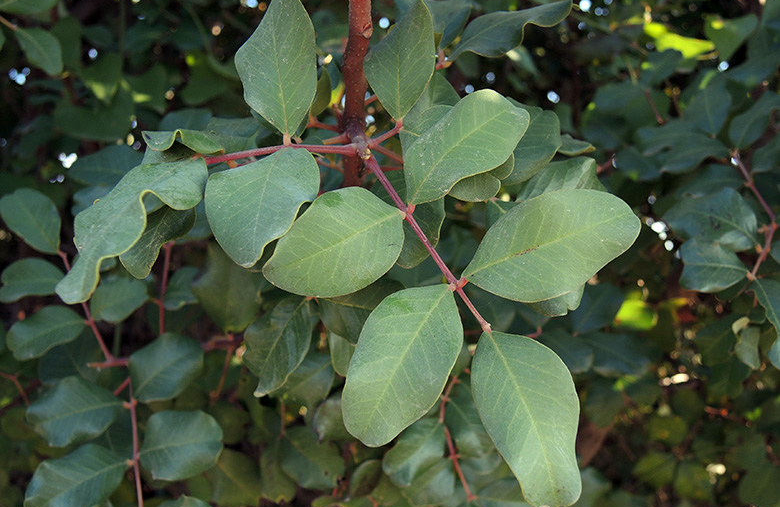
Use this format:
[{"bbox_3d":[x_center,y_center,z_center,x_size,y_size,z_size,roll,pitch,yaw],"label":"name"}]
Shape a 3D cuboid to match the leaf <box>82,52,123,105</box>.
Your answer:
[{"bbox_3d":[-0.342,-0.208,0.750,0.050,0.067,0.022,0,-14,0],"label":"leaf"}]

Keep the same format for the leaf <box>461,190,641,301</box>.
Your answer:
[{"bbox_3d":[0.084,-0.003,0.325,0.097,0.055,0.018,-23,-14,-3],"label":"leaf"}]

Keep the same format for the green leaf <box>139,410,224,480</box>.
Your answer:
[{"bbox_3d":[-0.136,0.123,0.411,0.051,0.046,0.011,-11,-25,-12],"label":"green leaf"}]

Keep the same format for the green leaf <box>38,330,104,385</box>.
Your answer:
[{"bbox_3d":[-0.257,0.084,0.510,0.055,0.049,0.020,0,-14,0],"label":"green leaf"}]

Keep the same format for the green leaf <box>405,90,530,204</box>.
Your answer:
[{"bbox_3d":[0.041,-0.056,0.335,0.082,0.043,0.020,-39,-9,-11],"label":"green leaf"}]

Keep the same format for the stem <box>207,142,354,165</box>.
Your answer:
[{"bbox_3d":[-0.049,-0.046,0.284,0.069,0.007,0.006,-5,0,-3],"label":"stem"}]

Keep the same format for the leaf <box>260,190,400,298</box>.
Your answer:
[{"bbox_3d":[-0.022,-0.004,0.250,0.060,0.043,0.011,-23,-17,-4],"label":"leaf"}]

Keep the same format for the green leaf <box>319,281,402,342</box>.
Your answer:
[{"bbox_3d":[-0.013,0.027,0.311,0.045,0.040,0.012,12,-31,1],"label":"green leaf"}]

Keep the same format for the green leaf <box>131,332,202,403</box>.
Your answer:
[{"bbox_3d":[-0.148,0.077,0.418,0.060,0.041,0.014,-39,-5,5],"label":"green leaf"}]

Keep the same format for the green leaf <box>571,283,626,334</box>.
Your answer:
[{"bbox_3d":[0.177,0.049,0.550,0.040,0.052,0.014,34,0,23],"label":"green leaf"}]

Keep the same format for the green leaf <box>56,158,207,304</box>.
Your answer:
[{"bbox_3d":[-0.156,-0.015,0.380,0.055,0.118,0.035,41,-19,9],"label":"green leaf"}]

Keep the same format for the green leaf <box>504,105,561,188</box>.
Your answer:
[{"bbox_3d":[0.061,-0.052,0.309,0.061,0.036,0.013,-45,-10,-19],"label":"green leaf"}]

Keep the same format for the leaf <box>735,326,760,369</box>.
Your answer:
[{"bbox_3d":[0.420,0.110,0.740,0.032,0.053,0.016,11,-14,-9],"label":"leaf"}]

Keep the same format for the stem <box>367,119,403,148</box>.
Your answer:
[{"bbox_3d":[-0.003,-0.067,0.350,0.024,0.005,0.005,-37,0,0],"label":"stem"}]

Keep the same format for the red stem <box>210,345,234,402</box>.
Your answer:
[{"bbox_3d":[-0.143,0.104,0.540,0.006,0.050,0.007,19,0,0],"label":"red stem"}]

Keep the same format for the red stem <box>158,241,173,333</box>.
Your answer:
[{"bbox_3d":[-0.171,0.027,0.480,0.005,0.073,0.006,4,0,0],"label":"red stem"}]

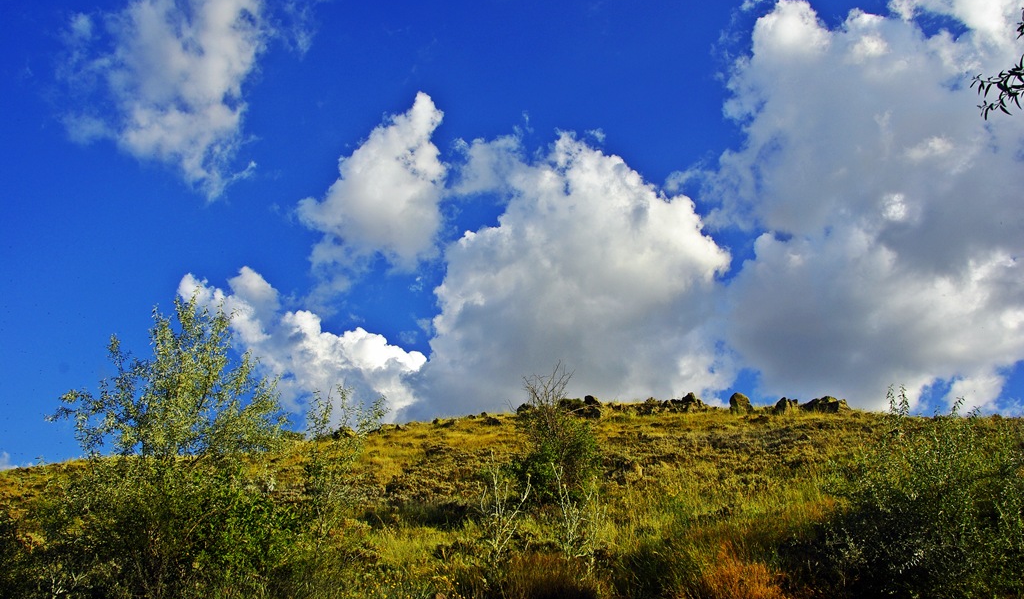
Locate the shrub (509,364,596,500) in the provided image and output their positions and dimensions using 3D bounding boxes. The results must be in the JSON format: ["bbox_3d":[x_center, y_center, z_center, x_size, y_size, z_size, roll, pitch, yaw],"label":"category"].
[{"bbox_3d":[0.630,1.950,11.300,1.280,2.000,1.200,0,-11,0],"label":"shrub"}]

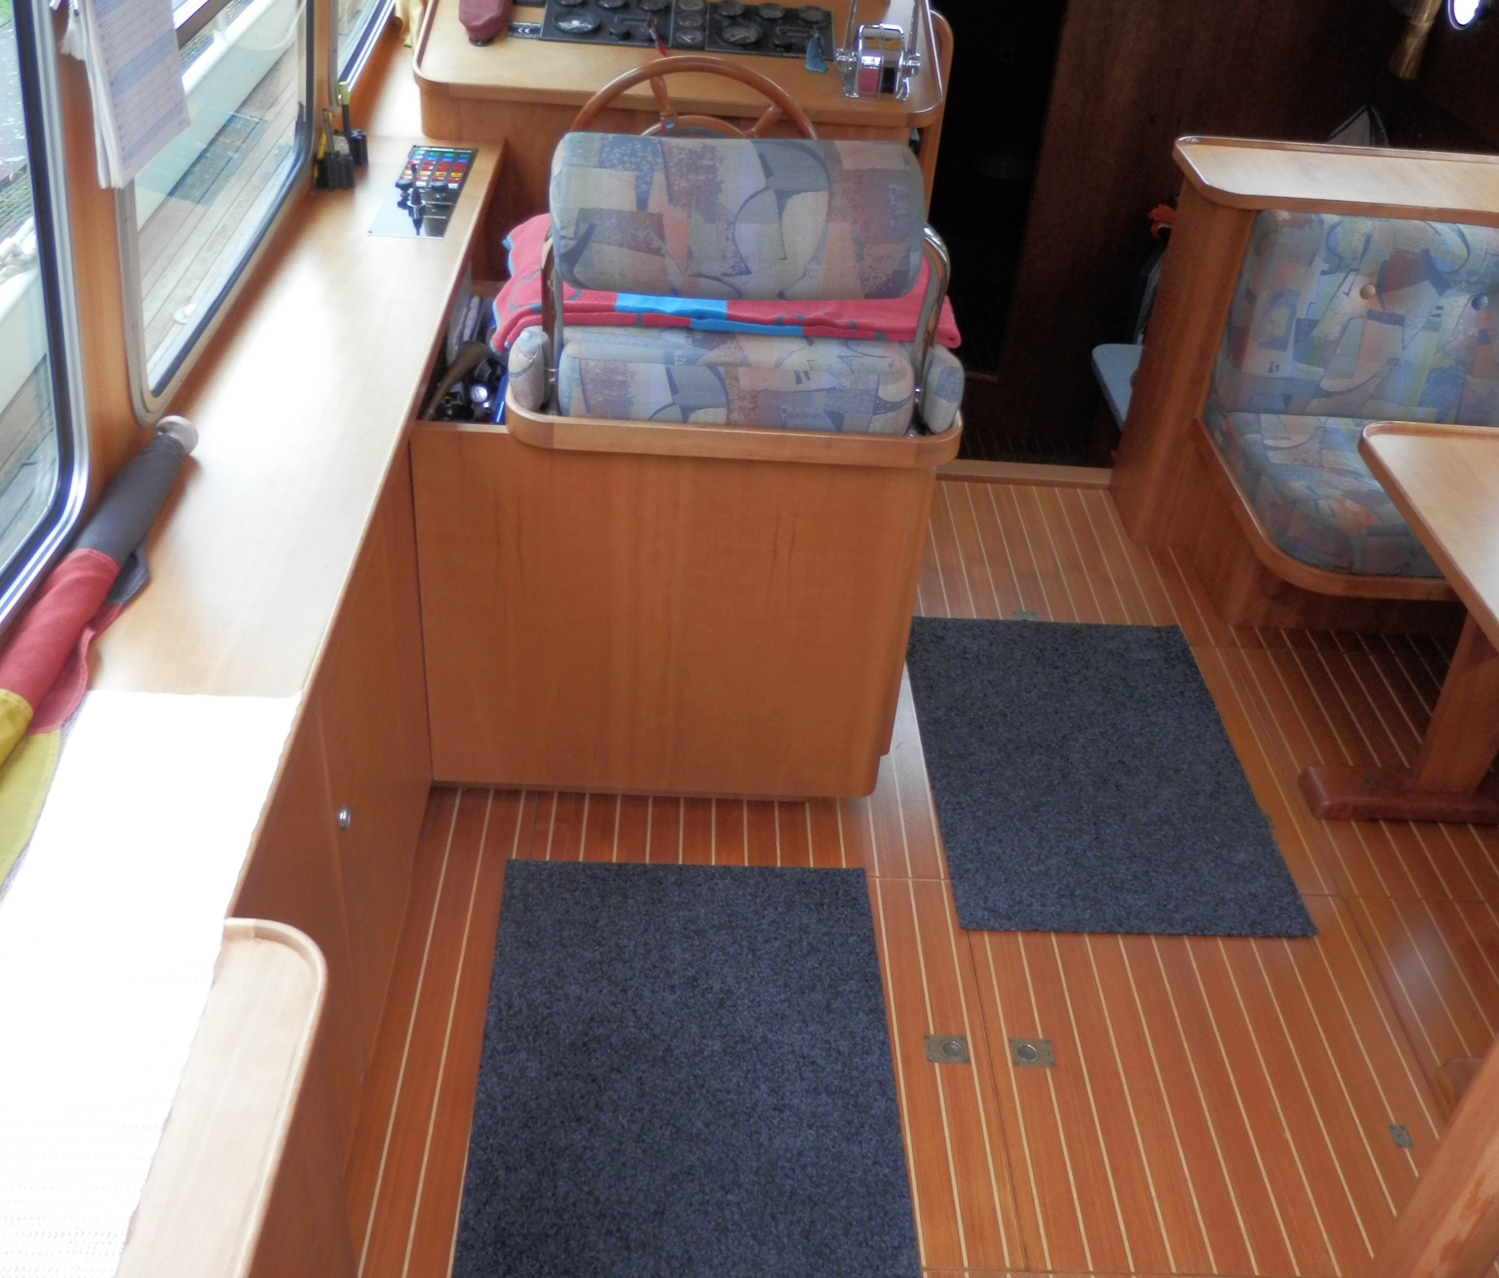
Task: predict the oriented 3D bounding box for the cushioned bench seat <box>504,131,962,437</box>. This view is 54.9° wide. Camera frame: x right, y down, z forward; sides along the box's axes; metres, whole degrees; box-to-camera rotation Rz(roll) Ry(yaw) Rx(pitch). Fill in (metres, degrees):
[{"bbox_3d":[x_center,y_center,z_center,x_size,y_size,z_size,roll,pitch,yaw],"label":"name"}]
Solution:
[{"bbox_3d":[-0.011,-0.614,2.165,0.647,0.396,0.524,2,37,-3],"label":"cushioned bench seat"}]

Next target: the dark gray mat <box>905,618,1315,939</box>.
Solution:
[{"bbox_3d":[0.607,0.213,2.609,0.578,0.010,0.829,2,37,-3],"label":"dark gray mat"}]

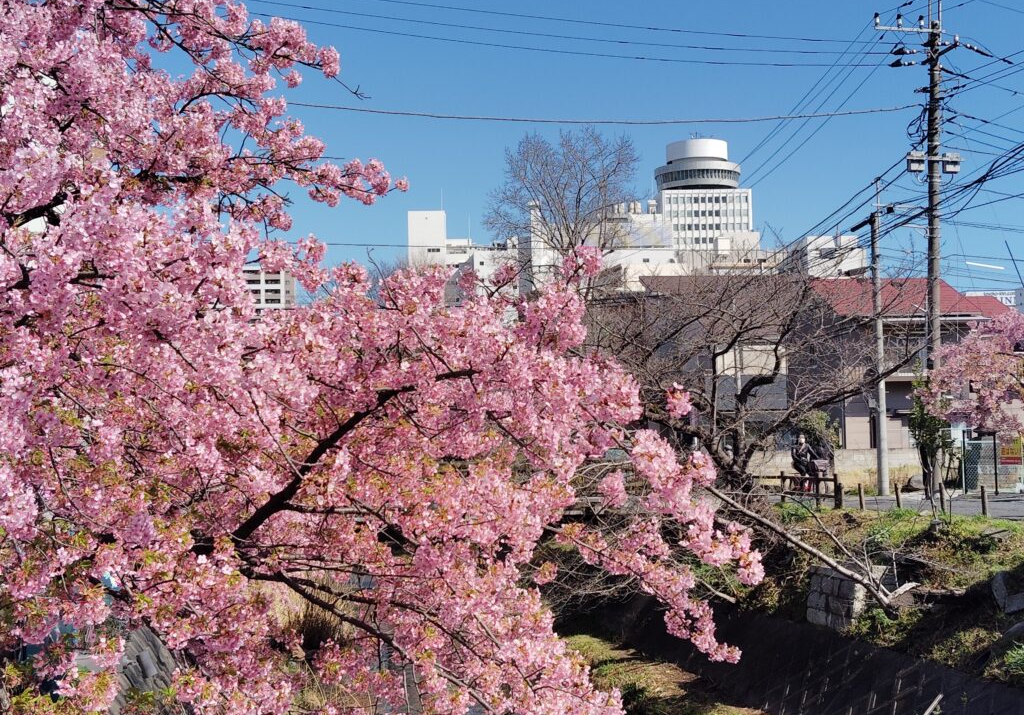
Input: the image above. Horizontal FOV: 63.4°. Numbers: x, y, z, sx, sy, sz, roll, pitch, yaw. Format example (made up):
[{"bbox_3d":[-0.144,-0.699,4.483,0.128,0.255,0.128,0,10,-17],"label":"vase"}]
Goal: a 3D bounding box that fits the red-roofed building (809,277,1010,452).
[{"bbox_3d":[13.094,0.580,27.597,6.300,6.400,5.800,-1,-2,-4],"label":"red-roofed building"}]

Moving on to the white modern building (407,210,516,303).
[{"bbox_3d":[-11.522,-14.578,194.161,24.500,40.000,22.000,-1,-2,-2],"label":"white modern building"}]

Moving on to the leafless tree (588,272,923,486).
[{"bbox_3d":[5.460,0.605,18.600,7.400,5.000,6.000,-1,-2,-3],"label":"leafless tree"}]

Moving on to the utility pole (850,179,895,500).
[{"bbox_3d":[9.411,-0.522,21.655,1.150,8.230,0.700,-1,-2,-6],"label":"utility pole"}]

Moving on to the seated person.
[{"bbox_3d":[7.395,2.608,20.900,0.680,1.380,0.520,-3,-3,44],"label":"seated person"}]

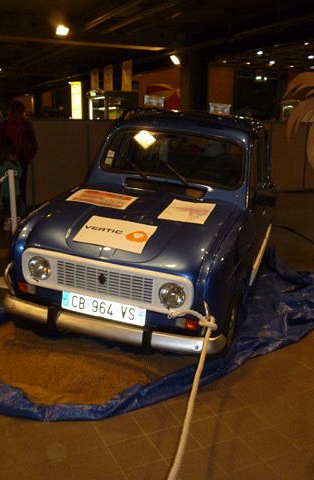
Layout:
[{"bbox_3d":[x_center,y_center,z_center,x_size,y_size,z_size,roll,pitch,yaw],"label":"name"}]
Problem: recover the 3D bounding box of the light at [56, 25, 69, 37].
[{"bbox_3d":[-1.609,-3.567,8.500,0.240,0.180,0.130,-2,13,-11],"label":"light"}]

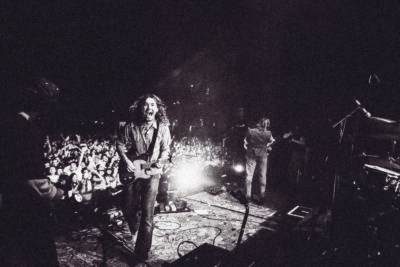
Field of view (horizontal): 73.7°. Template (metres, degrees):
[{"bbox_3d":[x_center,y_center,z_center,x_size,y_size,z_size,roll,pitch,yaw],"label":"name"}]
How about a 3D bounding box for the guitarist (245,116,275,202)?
[{"bbox_3d":[1.227,0.561,5.500,0.600,1.730,0.420,0,-1,3],"label":"guitarist"}]

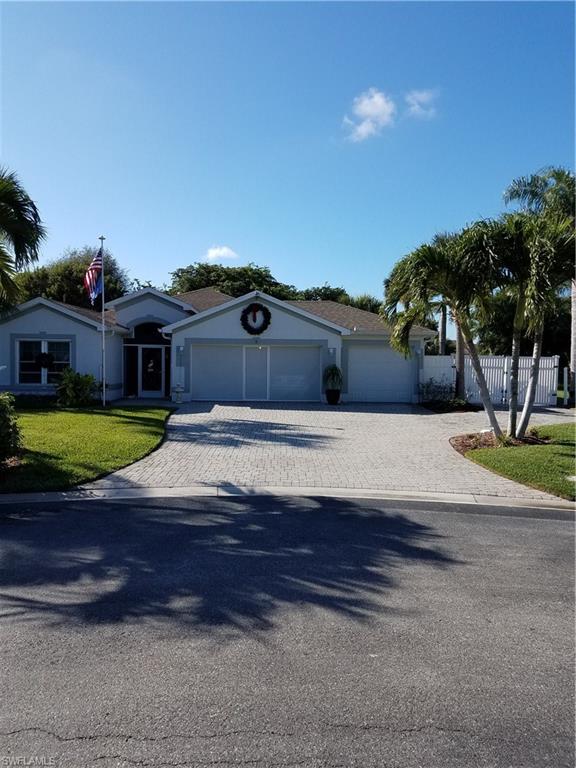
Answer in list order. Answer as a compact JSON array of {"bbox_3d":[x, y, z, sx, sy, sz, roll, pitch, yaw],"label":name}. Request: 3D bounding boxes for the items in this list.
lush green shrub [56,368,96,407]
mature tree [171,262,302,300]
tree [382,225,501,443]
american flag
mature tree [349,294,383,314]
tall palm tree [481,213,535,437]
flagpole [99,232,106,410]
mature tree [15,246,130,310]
[{"bbox_3d":[-7.187,0.119,19.600,1.360,1.300,1.250,0,2,0],"label":"lush green shrub"},{"bbox_3d":[-3.643,-3.977,39.131,8.700,8.480,7.000,0,2,0],"label":"mature tree"},{"bbox_3d":[3.316,-1.098,12.300,2.600,4.500,2.500,0,2,0],"label":"tree"},{"bbox_3d":[-6.576,-3.668,19.500,0.620,1.930,0.300,0,2,0],"label":"american flag"},{"bbox_3d":[5.347,-3.054,41.103,3.300,6.620,3.300,0,2,0],"label":"mature tree"},{"bbox_3d":[4.702,-1.269,12.300,1.450,4.780,1.500,0,2,0],"label":"tall palm tree"},{"bbox_3d":[-6.264,-2.147,19.500,0.260,5.820,0.200,0,2,0],"label":"flagpole"},{"bbox_3d":[-13.102,-4.008,35.134,7.000,8.680,6.200,0,2,0],"label":"mature tree"}]

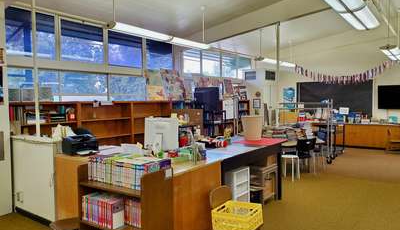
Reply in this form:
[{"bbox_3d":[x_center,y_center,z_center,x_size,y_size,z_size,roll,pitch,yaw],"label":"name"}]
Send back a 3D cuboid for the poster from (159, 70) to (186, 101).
[{"bbox_3d":[-0.653,-0.716,7.330,0.030,0.760,0.690,-16,-7,37],"label":"poster"}]

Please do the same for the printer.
[{"bbox_3d":[-1.590,0.401,4.026,0.260,0.215,0.380,1,3,38],"label":"printer"}]

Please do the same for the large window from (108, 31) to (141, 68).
[{"bbox_3d":[-1.639,-1.427,6.690,0.080,0.674,0.957,1,3,38],"label":"large window"}]

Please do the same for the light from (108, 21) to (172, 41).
[{"bbox_3d":[-0.941,-1.331,4.902,0.290,0.110,1.220,1,3,38],"label":"light"}]

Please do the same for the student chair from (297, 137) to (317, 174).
[{"bbox_3d":[2.313,0.861,6.526,0.410,0.740,0.420,-1,2,2],"label":"student chair"}]

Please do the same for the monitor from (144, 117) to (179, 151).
[{"bbox_3d":[-0.474,0.271,3.759,0.420,0.460,0.170,0,2,15],"label":"monitor"}]

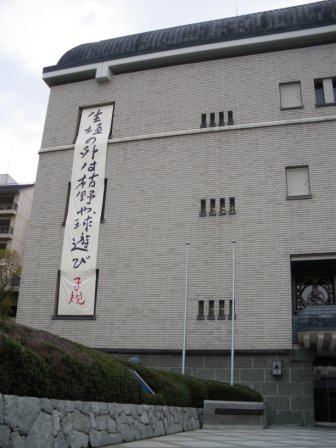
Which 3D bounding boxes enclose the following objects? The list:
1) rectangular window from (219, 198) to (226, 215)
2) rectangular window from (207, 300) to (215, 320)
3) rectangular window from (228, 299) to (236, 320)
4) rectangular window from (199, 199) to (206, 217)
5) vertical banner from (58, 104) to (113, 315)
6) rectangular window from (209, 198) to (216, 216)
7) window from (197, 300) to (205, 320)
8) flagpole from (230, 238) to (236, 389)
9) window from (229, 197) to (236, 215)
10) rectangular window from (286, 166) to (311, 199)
[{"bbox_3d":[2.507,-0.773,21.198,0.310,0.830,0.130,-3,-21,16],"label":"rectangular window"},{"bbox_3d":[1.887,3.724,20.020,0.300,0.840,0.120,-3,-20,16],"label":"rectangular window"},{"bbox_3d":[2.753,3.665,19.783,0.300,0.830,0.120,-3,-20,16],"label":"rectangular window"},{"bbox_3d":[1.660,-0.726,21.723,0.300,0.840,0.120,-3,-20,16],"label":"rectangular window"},{"bbox_3d":[-4.039,-1.045,23.499,1.840,11.200,0.150,-3,-20,16],"label":"vertical banner"},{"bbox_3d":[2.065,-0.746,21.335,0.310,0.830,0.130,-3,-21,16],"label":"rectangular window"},{"bbox_3d":[1.369,3.533,18.960,0.301,0.803,0.160,-4,-21,15],"label":"window"},{"bbox_3d":[2.028,2.950,14.448,0.090,5.000,0.090,-3,-20,16],"label":"flagpole"},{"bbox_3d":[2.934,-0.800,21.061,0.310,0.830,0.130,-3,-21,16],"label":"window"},{"bbox_3d":[5.843,-1.837,20.882,1.020,1.580,0.150,-3,-20,16],"label":"rectangular window"}]

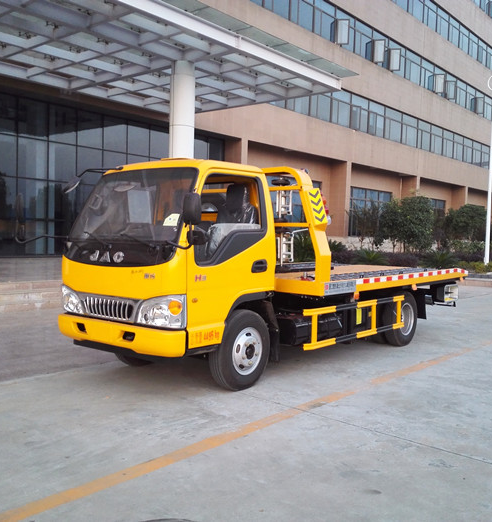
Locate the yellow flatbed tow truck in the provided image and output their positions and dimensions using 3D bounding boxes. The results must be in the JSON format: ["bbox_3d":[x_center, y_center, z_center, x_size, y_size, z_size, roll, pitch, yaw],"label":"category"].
[{"bbox_3d":[0.708,0.036,7.581,2.200,2.220,6.280,4,4,38],"label":"yellow flatbed tow truck"}]

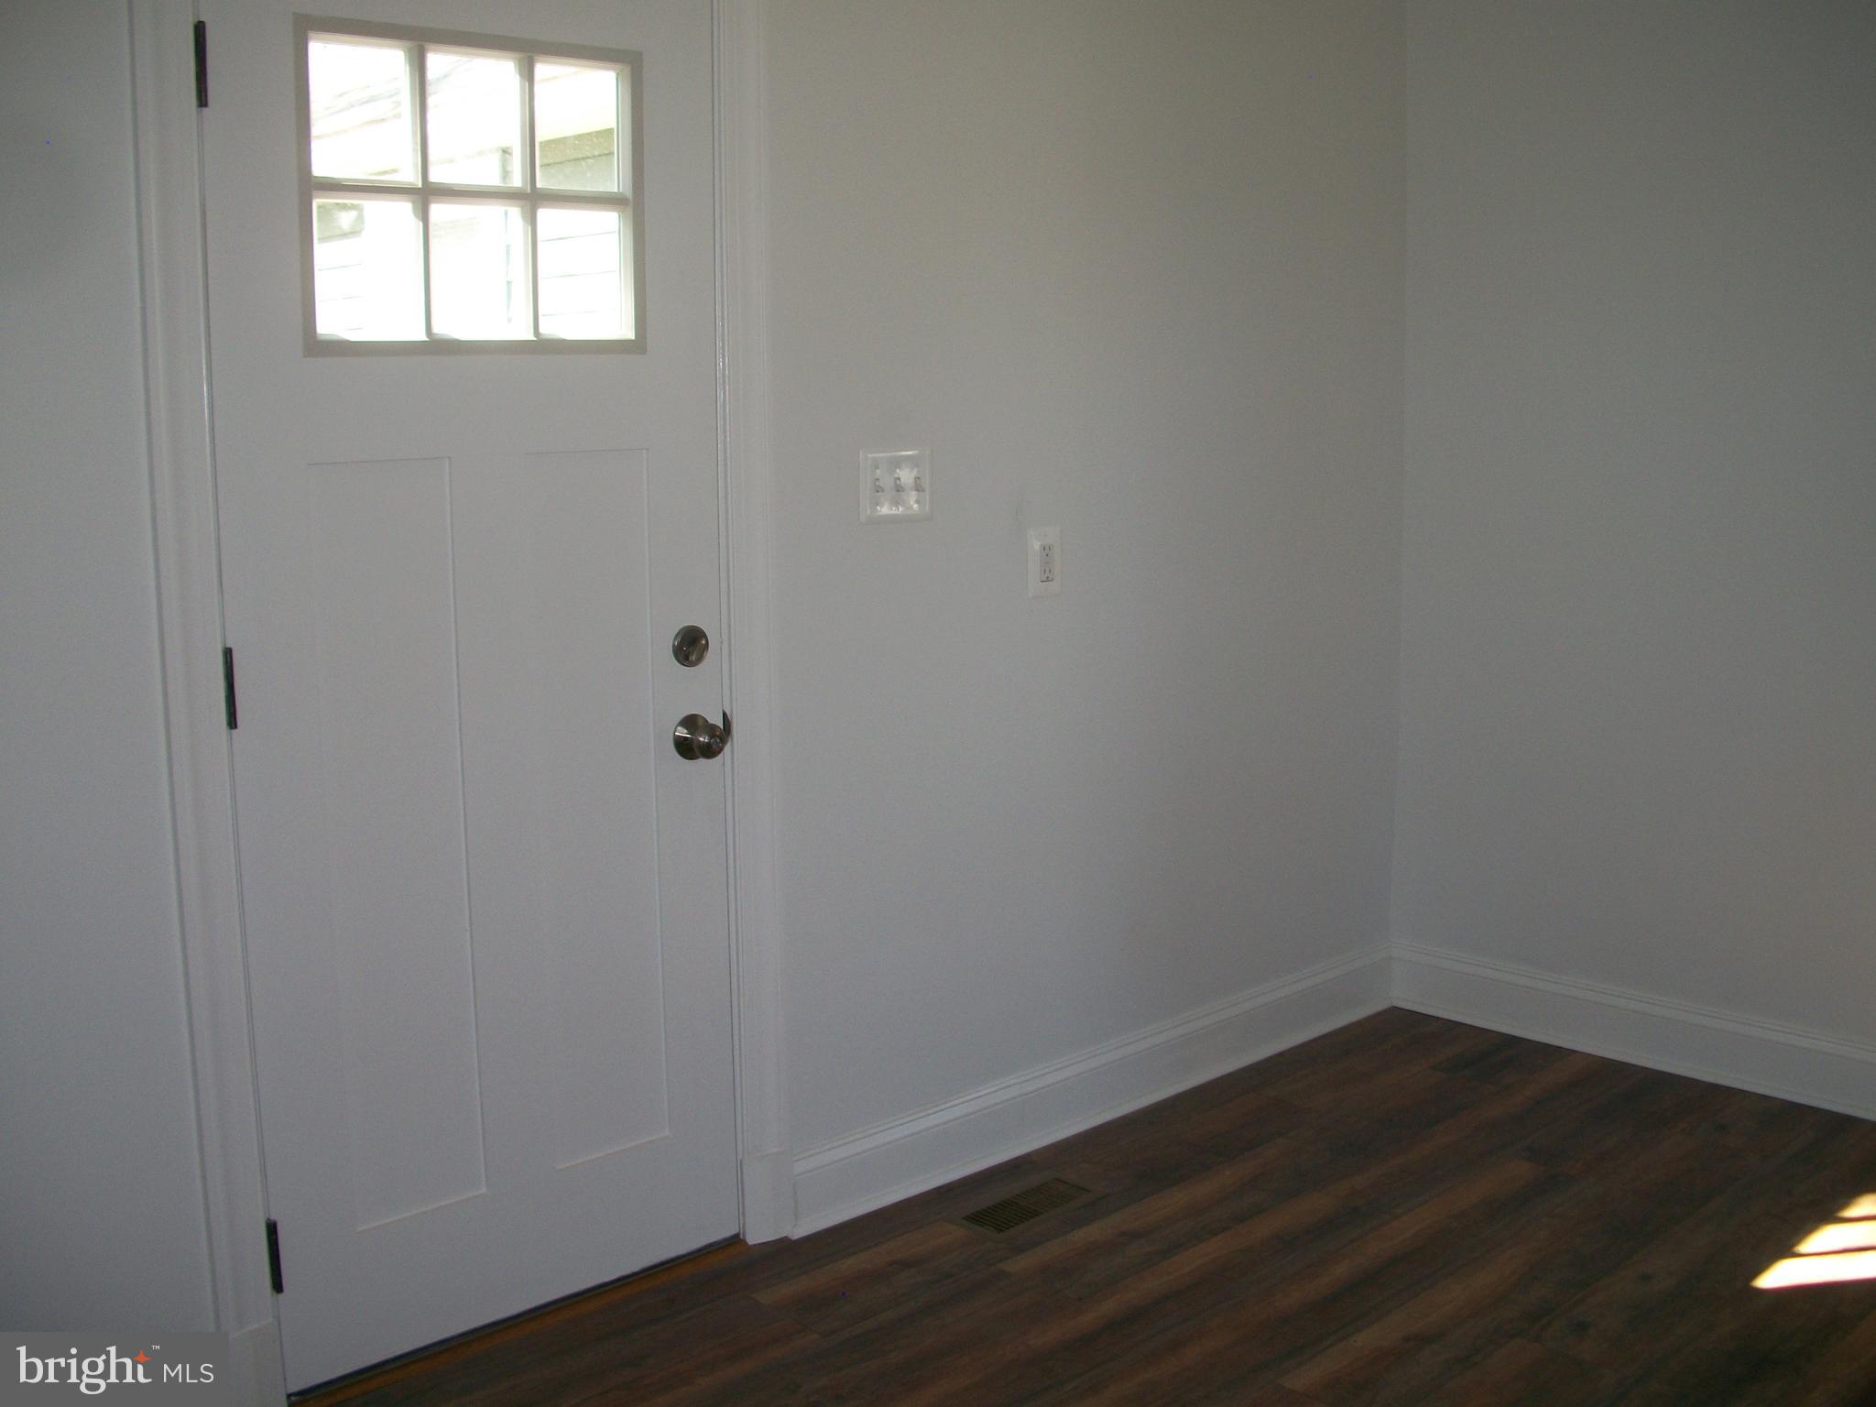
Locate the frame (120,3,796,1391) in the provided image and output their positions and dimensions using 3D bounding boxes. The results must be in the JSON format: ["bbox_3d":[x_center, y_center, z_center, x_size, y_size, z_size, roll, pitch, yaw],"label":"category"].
[{"bbox_3d":[-0.646,-0.125,2.734,0.961,2.130,0.110,-8,11,-43],"label":"frame"}]

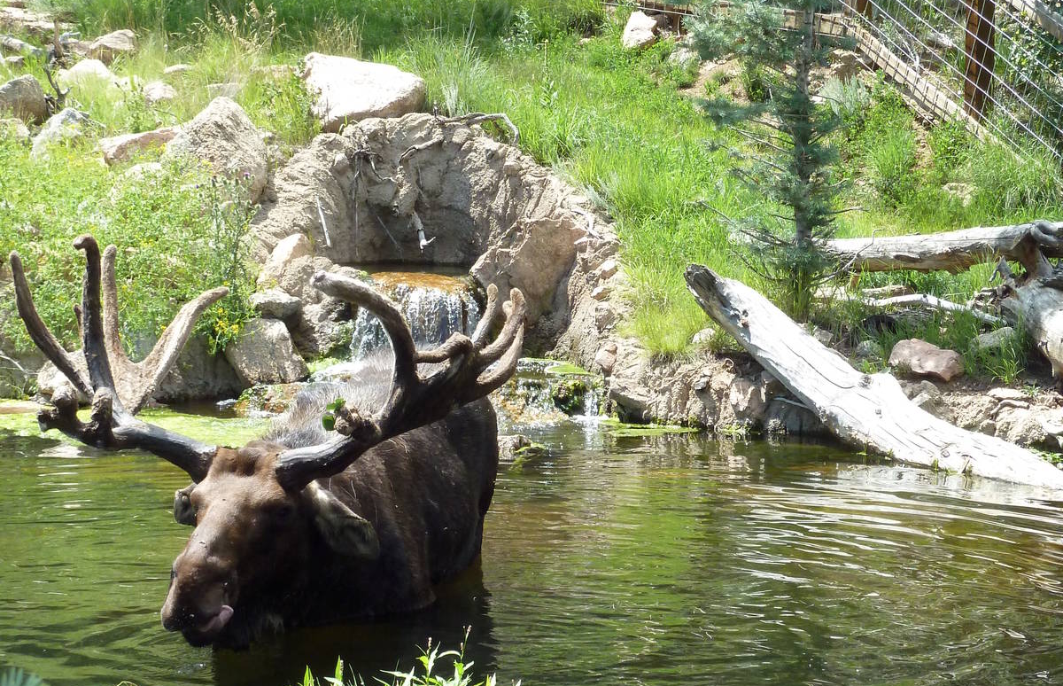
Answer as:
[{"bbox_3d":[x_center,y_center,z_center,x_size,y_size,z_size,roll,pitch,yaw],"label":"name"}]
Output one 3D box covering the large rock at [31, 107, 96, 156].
[{"bbox_3d":[-2.597,-1.171,12.500,0.356,0.270,0.285,0,6,0],"label":"large rock"}]

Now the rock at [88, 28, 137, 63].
[{"bbox_3d":[-2.848,-2.016,15.300,0.346,0.233,0.277,0,6,0],"label":"rock"}]

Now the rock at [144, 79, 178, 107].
[{"bbox_3d":[-2.306,-1.552,14.000,0.224,0.173,0.190,0,6,0],"label":"rock"}]

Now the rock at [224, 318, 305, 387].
[{"bbox_3d":[-1.142,0.033,9.700,0.353,0.282,0.282,0,6,0],"label":"rock"}]

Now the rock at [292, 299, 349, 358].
[{"bbox_3d":[-0.937,-0.066,10.000,0.266,0.266,0.239,0,6,0],"label":"rock"}]

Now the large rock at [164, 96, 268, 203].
[{"bbox_3d":[-1.651,-1.015,11.800,0.545,0.535,0.436,0,6,0],"label":"large rock"}]

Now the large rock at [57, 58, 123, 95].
[{"bbox_3d":[-2.802,-1.691,14.300,0.422,0.239,0.316,0,6,0],"label":"large rock"}]

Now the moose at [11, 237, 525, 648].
[{"bbox_3d":[-0.540,0.567,6.506,1.250,1.980,2.500,2,7,17],"label":"moose"}]

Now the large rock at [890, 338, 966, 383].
[{"bbox_3d":[1.600,0.069,9.100,0.313,0.188,0.219,0,6,0],"label":"large rock"}]

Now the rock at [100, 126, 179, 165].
[{"bbox_3d":[-2.158,-1.085,12.400,0.455,0.213,0.295,0,6,0],"label":"rock"}]

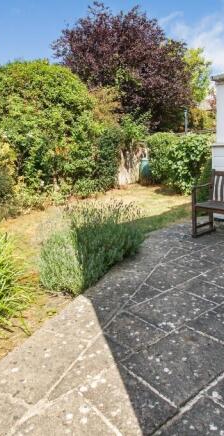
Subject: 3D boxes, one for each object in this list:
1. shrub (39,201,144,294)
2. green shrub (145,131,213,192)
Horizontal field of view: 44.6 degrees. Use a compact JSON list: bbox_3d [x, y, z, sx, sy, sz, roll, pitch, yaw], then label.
[{"bbox_3d":[-0.150,0.211,2.820,0.500,0.620,1.150,5,11,29],"label":"shrub"},{"bbox_3d":[2.020,-1.551,8.000,1.850,1.600,1.400,3,10,17],"label":"green shrub"}]

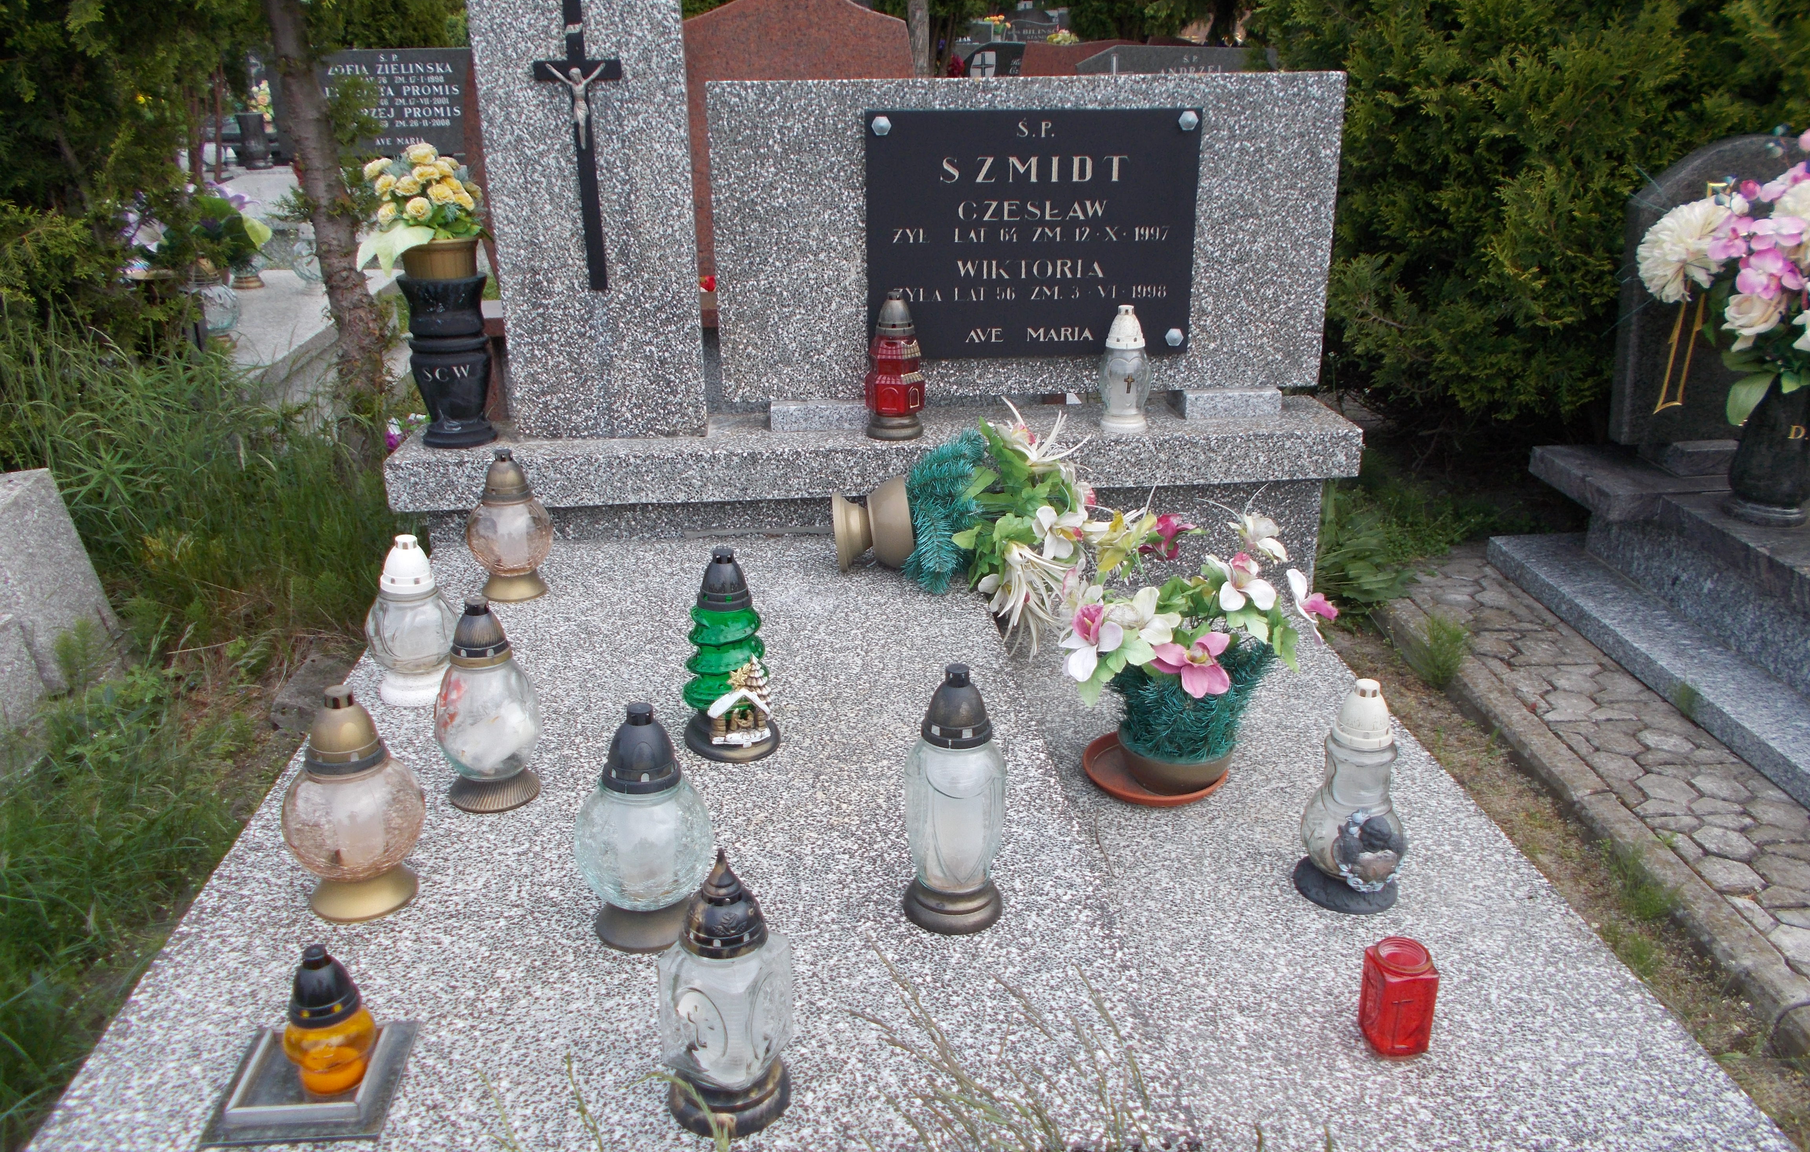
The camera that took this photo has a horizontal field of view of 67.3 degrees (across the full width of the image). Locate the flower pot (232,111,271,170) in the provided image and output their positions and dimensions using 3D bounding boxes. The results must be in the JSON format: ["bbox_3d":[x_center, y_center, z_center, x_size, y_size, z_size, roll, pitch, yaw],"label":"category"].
[{"bbox_3d":[-3.648,-2.435,7.600,0.175,0.310,0.175,-6,21,-15],"label":"flower pot"}]

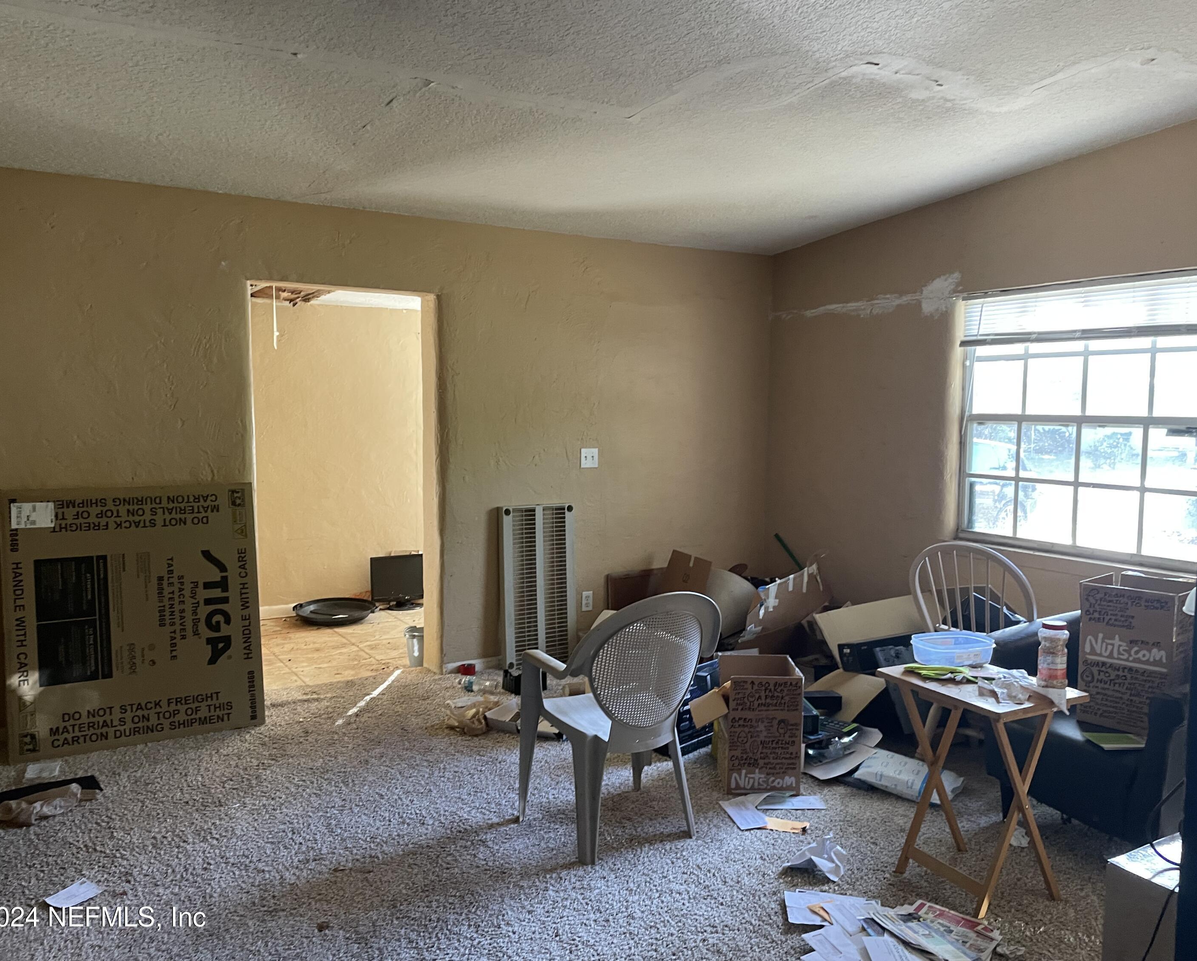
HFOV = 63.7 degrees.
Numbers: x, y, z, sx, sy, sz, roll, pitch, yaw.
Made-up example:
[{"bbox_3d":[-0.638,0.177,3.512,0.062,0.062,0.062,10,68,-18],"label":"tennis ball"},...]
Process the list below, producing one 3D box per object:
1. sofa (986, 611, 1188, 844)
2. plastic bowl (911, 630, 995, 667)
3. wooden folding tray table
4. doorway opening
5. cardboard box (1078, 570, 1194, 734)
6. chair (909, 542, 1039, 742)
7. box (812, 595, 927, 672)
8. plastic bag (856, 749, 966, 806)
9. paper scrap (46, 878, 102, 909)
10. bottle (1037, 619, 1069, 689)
[{"bbox_3d":[1.904,0.846,3.325,0.790,0.730,0.730,-2,5,-29],"label":"sofa"},{"bbox_3d":[1.168,0.560,3.170,0.220,0.072,0.220,-2,6,-26],"label":"plastic bowl"},{"bbox_3d":[1.163,0.942,2.977,0.385,0.650,0.482,-2,6,-26],"label":"wooden folding tray table"},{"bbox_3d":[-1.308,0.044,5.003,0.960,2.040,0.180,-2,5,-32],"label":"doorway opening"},{"bbox_3d":[1.813,0.573,3.222,0.295,0.463,0.280,-4,7,-42],"label":"cardboard box"},{"bbox_3d":[1.625,0.730,4.170,0.500,0.870,0.530,2,5,16],"label":"chair"},{"bbox_3d":[1.271,0.780,4.490,0.540,0.400,0.370,-2,5,-32],"label":"box"},{"bbox_3d":[1.192,1.127,3.713,0.270,0.100,0.370,-4,6,-43],"label":"plastic bag"},{"bbox_3d":[-1.603,1.244,2.929,0.113,0.020,0.145,5,7,40],"label":"paper scrap"},{"bbox_3d":[1.372,0.520,2.905,0.099,0.186,0.099,-2,6,-26],"label":"bottle"}]

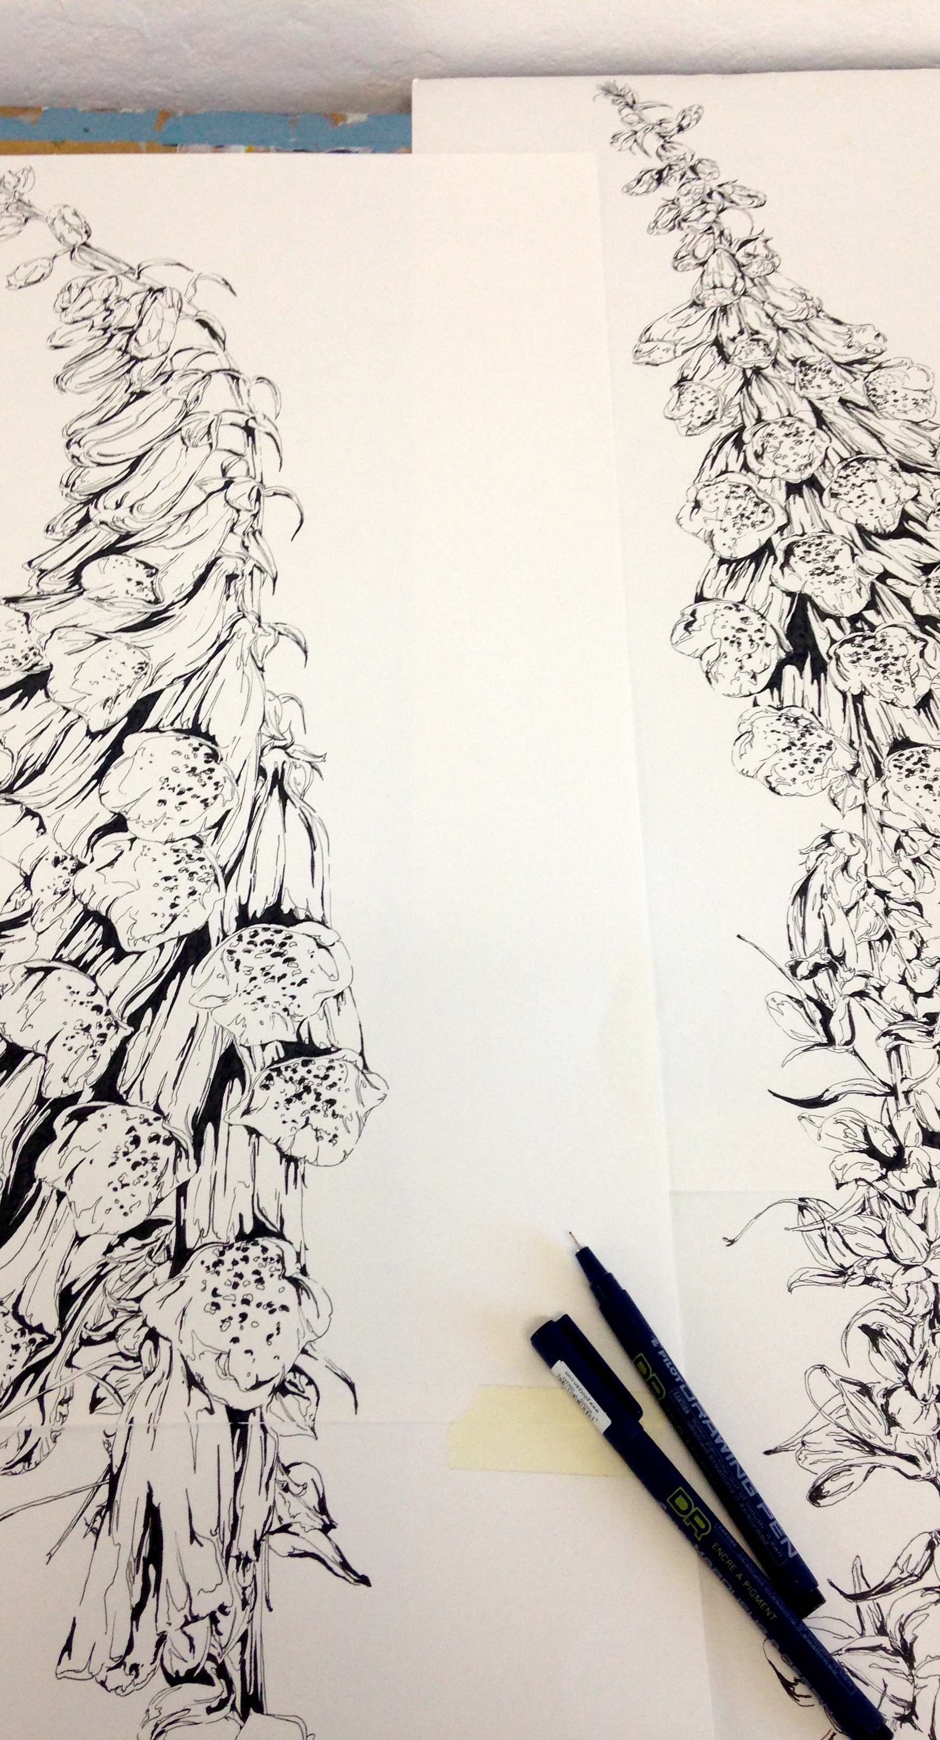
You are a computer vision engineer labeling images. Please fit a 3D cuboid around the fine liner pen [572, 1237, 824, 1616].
[{"bbox_3d":[0.061,0.152,0.469,0.010,0.010,0.121,-26,61,-16],"label":"fine liner pen"}]

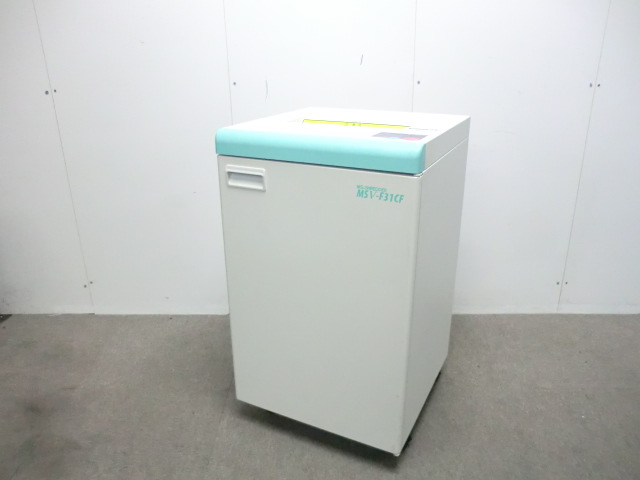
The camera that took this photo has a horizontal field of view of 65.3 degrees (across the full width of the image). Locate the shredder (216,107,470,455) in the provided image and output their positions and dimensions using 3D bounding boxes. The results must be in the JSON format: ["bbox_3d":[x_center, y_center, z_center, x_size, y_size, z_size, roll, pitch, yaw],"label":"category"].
[{"bbox_3d":[0.099,0.092,1.643,0.577,0.940,0.568,10,23,24],"label":"shredder"}]

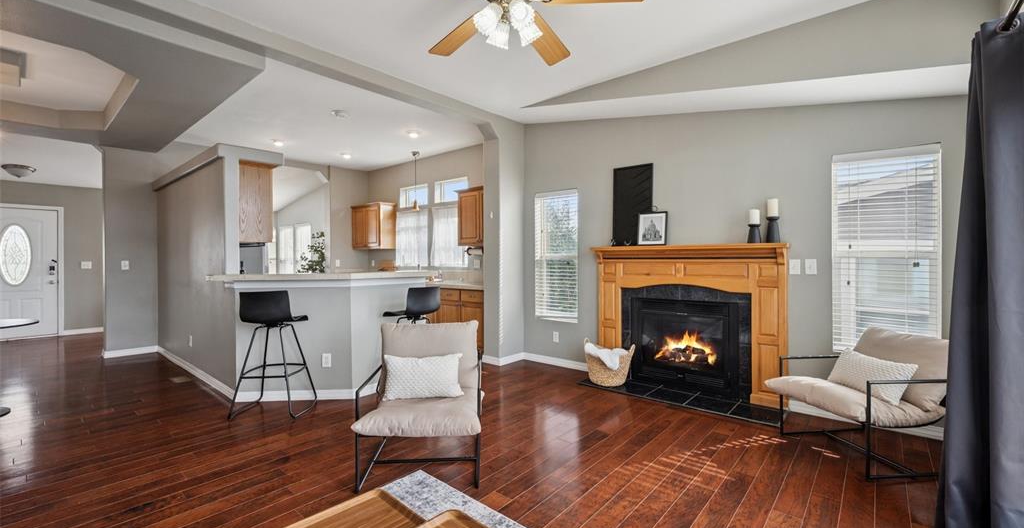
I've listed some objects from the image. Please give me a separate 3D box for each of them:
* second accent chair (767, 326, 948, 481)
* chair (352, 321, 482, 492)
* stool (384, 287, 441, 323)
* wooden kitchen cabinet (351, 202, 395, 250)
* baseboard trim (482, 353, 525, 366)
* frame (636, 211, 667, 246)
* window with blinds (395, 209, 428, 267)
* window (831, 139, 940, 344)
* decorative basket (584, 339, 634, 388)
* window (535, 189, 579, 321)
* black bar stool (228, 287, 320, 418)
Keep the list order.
[{"bbox_3d":[2.215,0.794,2.685,0.797,0.778,0.637,0,1,-9],"label":"second accent chair"},{"bbox_3d":[-0.519,0.800,2.561,0.646,0.787,0.778,0,1,-3],"label":"chair"},{"bbox_3d":[-0.910,0.698,3.880,0.457,0.972,0.496,0,1,38],"label":"stool"},{"bbox_3d":[-2.283,-0.604,7.063,0.875,0.778,0.331,0,1,41],"label":"wooden kitchen cabinet"},{"bbox_3d":[-0.103,1.128,5.134,0.292,0.085,0.437,0,1,41],"label":"baseboard trim"},{"bbox_3d":[1.333,-0.333,4.054,0.282,0.309,0.024,0,-6,41],"label":"frame"},{"bbox_3d":[-1.559,-0.399,6.655,0.797,0.894,0.078,0,1,41],"label":"window with blinds"},{"bbox_3d":[2.654,-0.073,3.050,0.593,1.487,0.078,0,1,41],"label":"window"},{"bbox_3d":[0.959,0.956,4.147,0.496,0.399,0.369,0,1,41],"label":"decorative basket"},{"bbox_3d":[0.510,-0.089,4.893,0.593,1.487,0.078,0,1,41],"label":"window"},{"bbox_3d":[-1.938,0.705,3.505,0.496,0.972,0.457,0,1,-2],"label":"black bar stool"}]

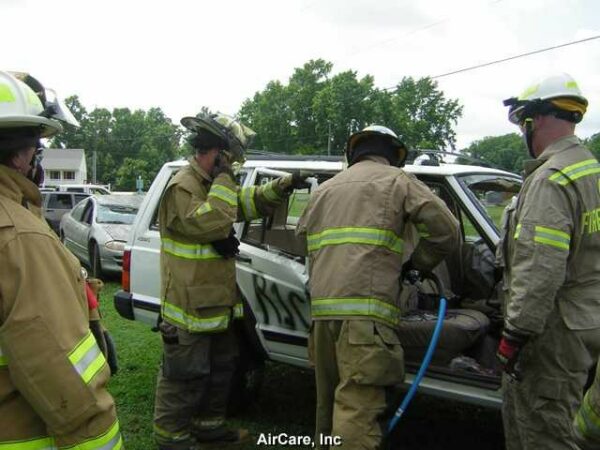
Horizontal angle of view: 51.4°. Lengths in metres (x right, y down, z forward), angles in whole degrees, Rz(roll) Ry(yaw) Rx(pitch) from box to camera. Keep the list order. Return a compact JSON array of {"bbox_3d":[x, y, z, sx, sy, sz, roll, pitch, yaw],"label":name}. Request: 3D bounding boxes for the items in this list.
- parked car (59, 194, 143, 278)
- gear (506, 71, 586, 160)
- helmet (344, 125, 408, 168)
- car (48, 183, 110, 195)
[{"bbox_3d":[-3.790,0.120,13.300,1.870,1.400,4.950,-1,4,-31],"label":"parked car"},{"bbox_3d":[1.035,-0.460,2.620,0.350,0.360,0.280,4,4,42],"label":"gear"},{"bbox_3d":[0.383,-0.388,3.120,0.290,0.210,0.360,1,-19,10],"label":"helmet"},{"bbox_3d":[-9.011,-0.715,25.500,5.200,1.800,1.900,1,3,0],"label":"car"}]

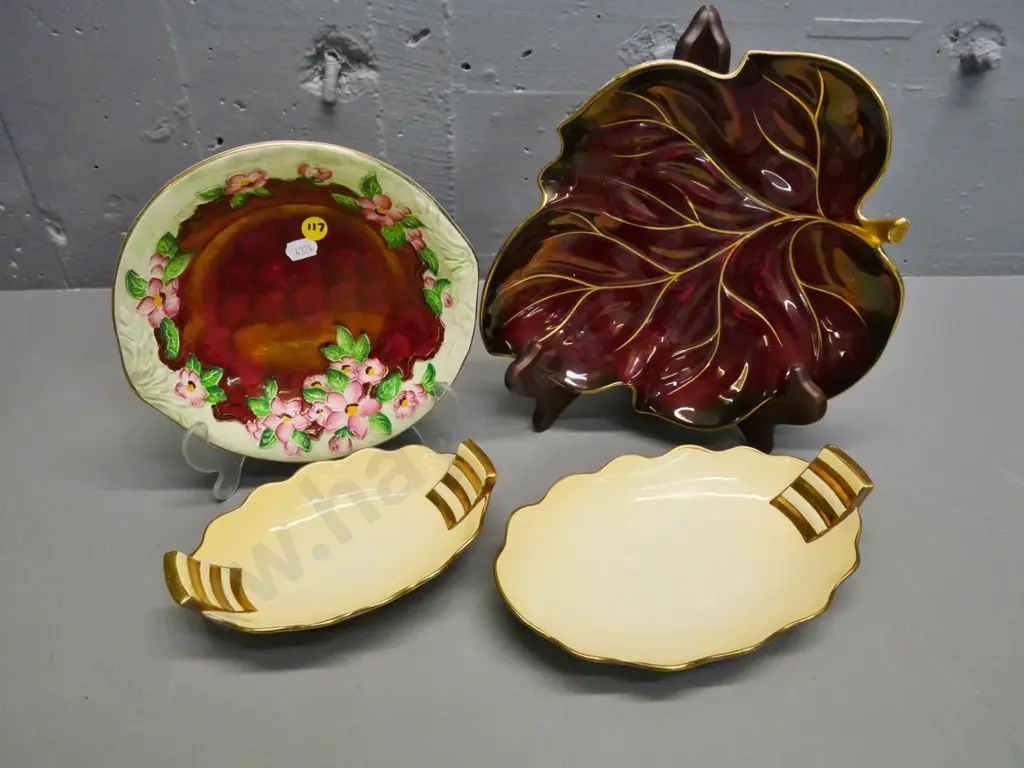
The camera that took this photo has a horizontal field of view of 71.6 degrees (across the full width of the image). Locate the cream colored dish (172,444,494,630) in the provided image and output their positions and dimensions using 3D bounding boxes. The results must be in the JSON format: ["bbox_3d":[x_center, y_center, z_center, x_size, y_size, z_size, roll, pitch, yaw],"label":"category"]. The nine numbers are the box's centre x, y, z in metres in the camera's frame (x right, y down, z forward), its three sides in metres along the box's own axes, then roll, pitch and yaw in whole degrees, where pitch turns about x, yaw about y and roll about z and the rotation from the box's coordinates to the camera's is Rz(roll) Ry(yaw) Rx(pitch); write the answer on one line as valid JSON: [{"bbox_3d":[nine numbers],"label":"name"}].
[{"bbox_3d":[-0.100,0.096,0.437,0.194,0.049,0.134,-19,40,-25],"label":"cream colored dish"}]

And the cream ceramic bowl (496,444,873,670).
[{"bbox_3d":[0.118,0.108,0.478,0.266,0.065,0.171,-13,39,-18],"label":"cream ceramic bowl"}]

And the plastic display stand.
[{"bbox_3d":[-0.145,-0.023,0.514,0.187,0.150,0.140,-11,38,-16],"label":"plastic display stand"}]

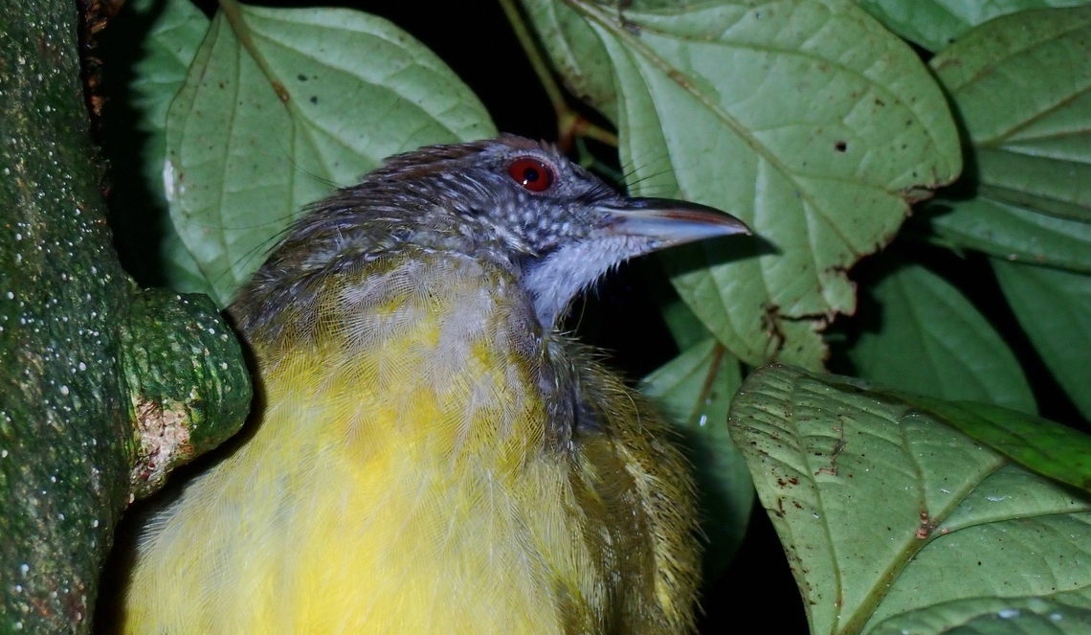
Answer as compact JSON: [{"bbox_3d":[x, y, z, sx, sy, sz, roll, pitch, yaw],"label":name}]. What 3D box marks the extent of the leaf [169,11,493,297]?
[{"bbox_3d":[-0.029,-0.019,0.425,0.045,0.054,0.012,-27,0,3],"label":"leaf"}]

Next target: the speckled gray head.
[{"bbox_3d":[-0.006,-0.010,0.387,0.063,0.026,0.028,2,-7,4],"label":"speckled gray head"}]

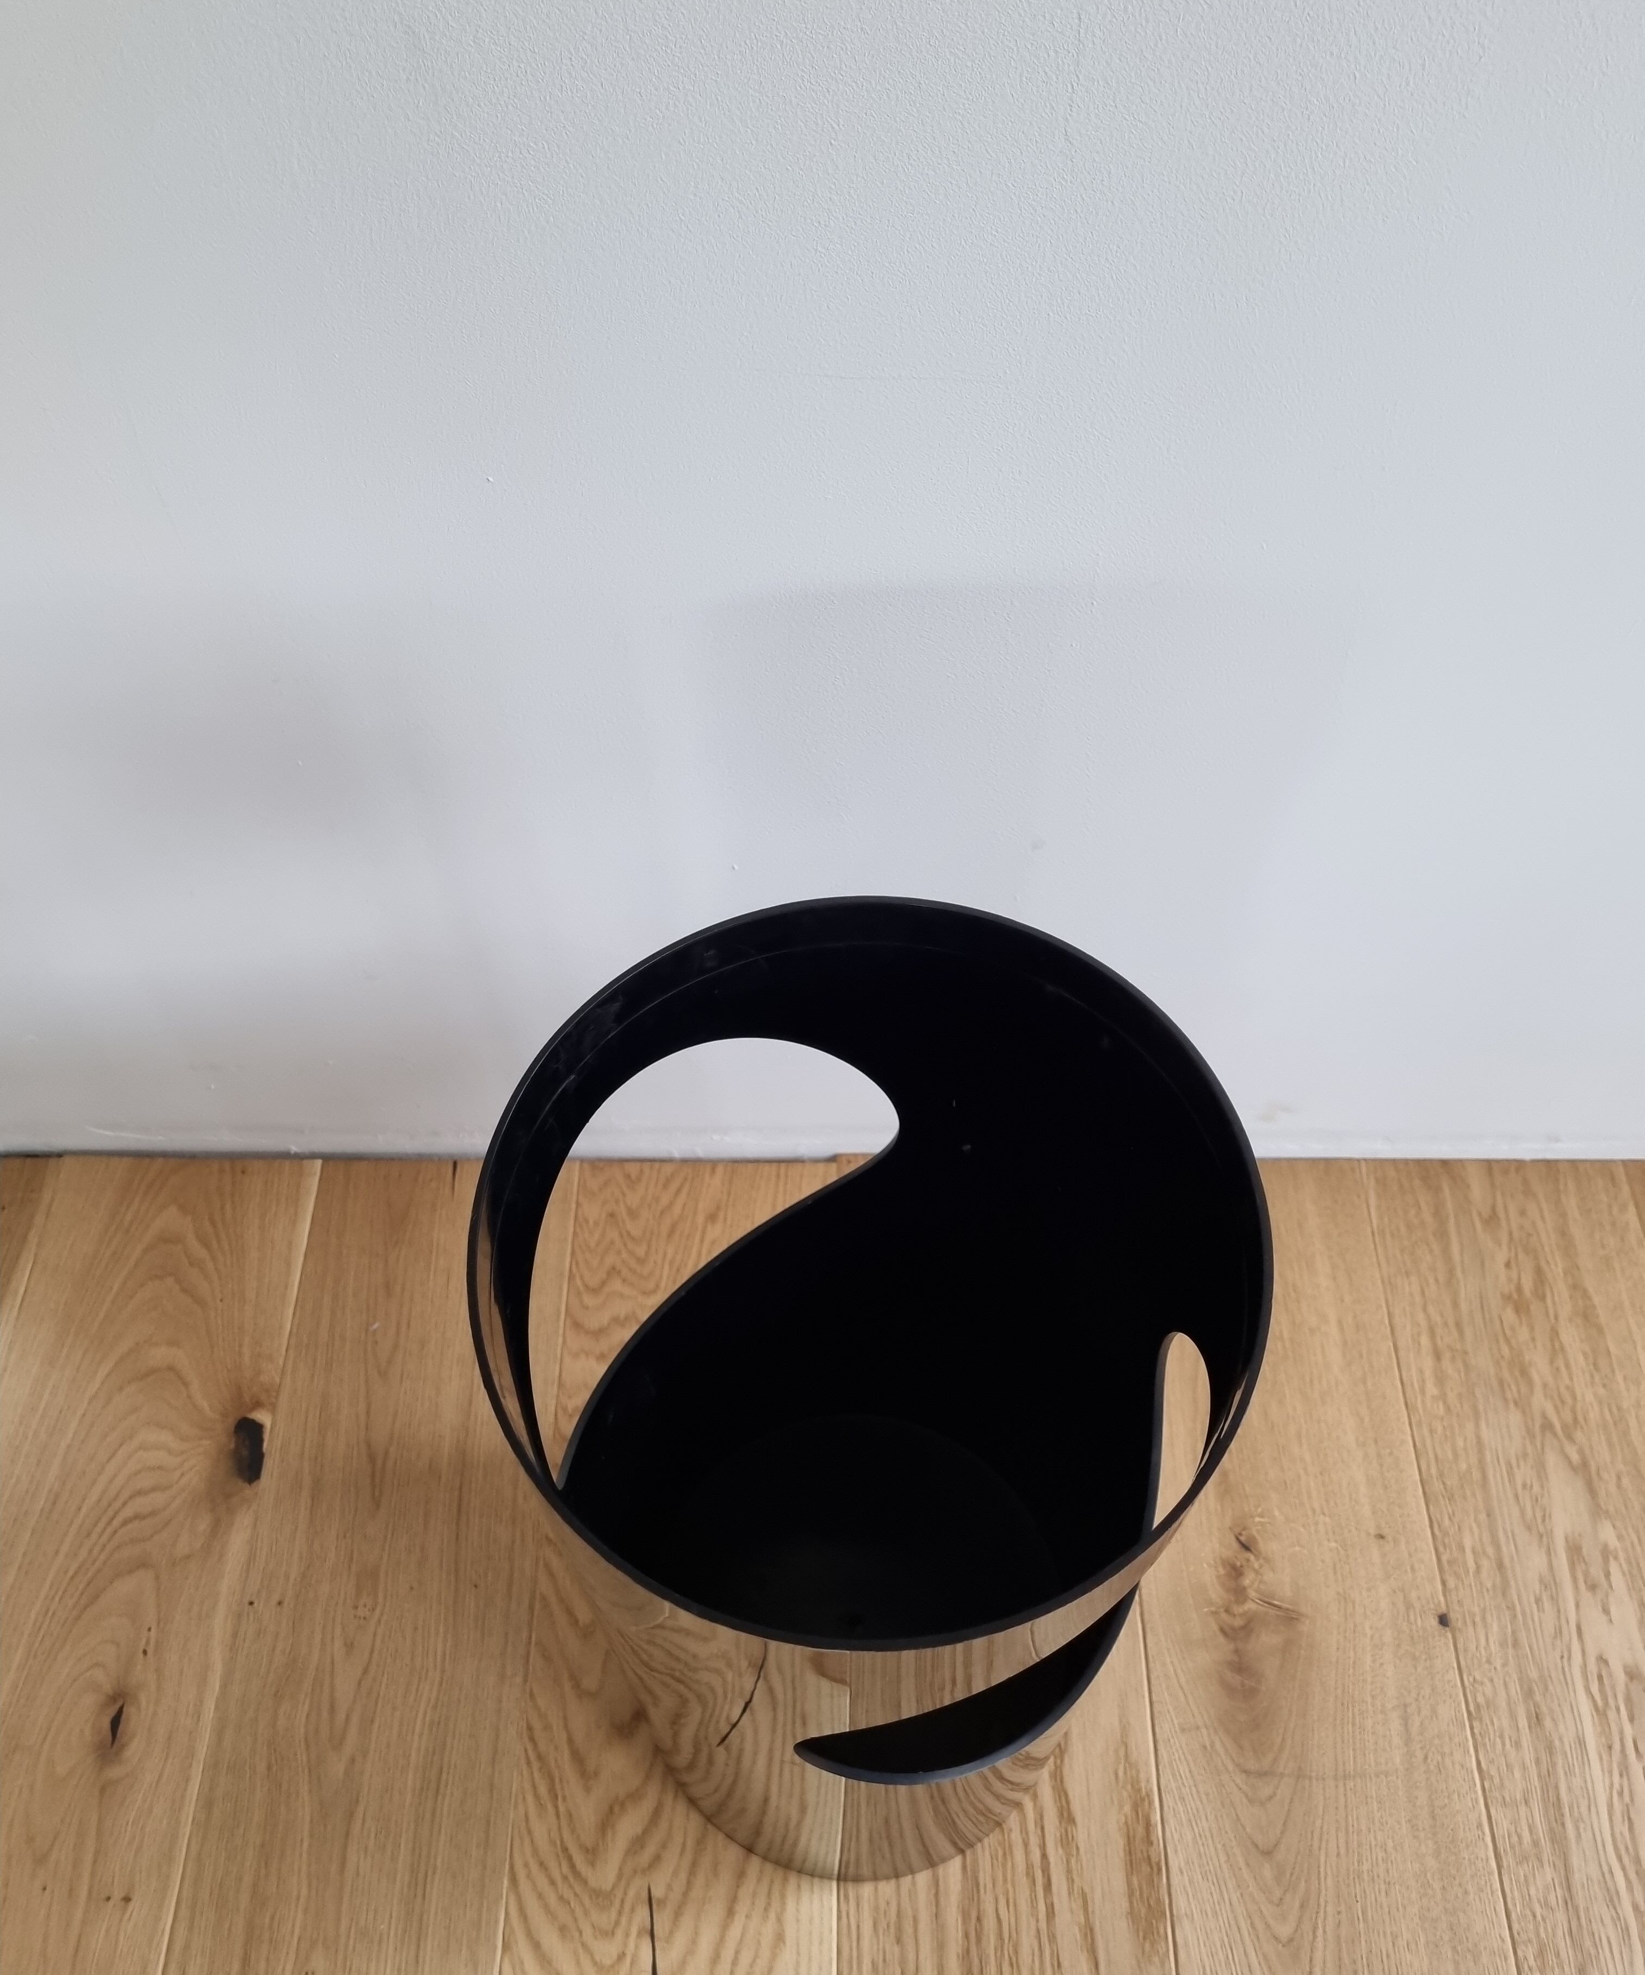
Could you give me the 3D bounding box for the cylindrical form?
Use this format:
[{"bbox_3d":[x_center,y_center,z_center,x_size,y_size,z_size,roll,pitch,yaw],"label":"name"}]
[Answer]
[{"bbox_3d":[0.017,0.234,0.755,0.260,0.593,0.260,0,57,1],"label":"cylindrical form"}]

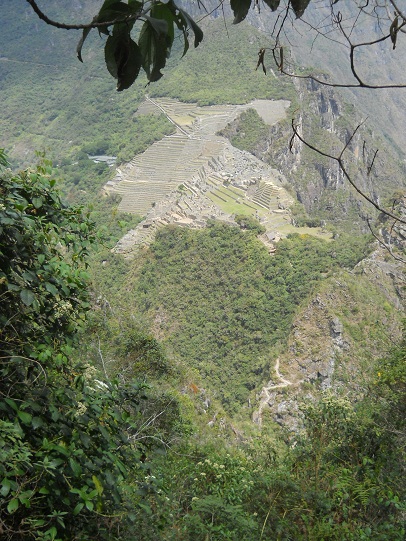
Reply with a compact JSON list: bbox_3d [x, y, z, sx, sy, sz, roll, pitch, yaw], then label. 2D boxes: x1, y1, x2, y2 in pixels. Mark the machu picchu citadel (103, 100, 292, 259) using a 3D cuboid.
[{"bbox_3d":[5.000,-140.574,770.820,270.000,125.000,520.000,0,21,0],"label":"machu picchu citadel"}]

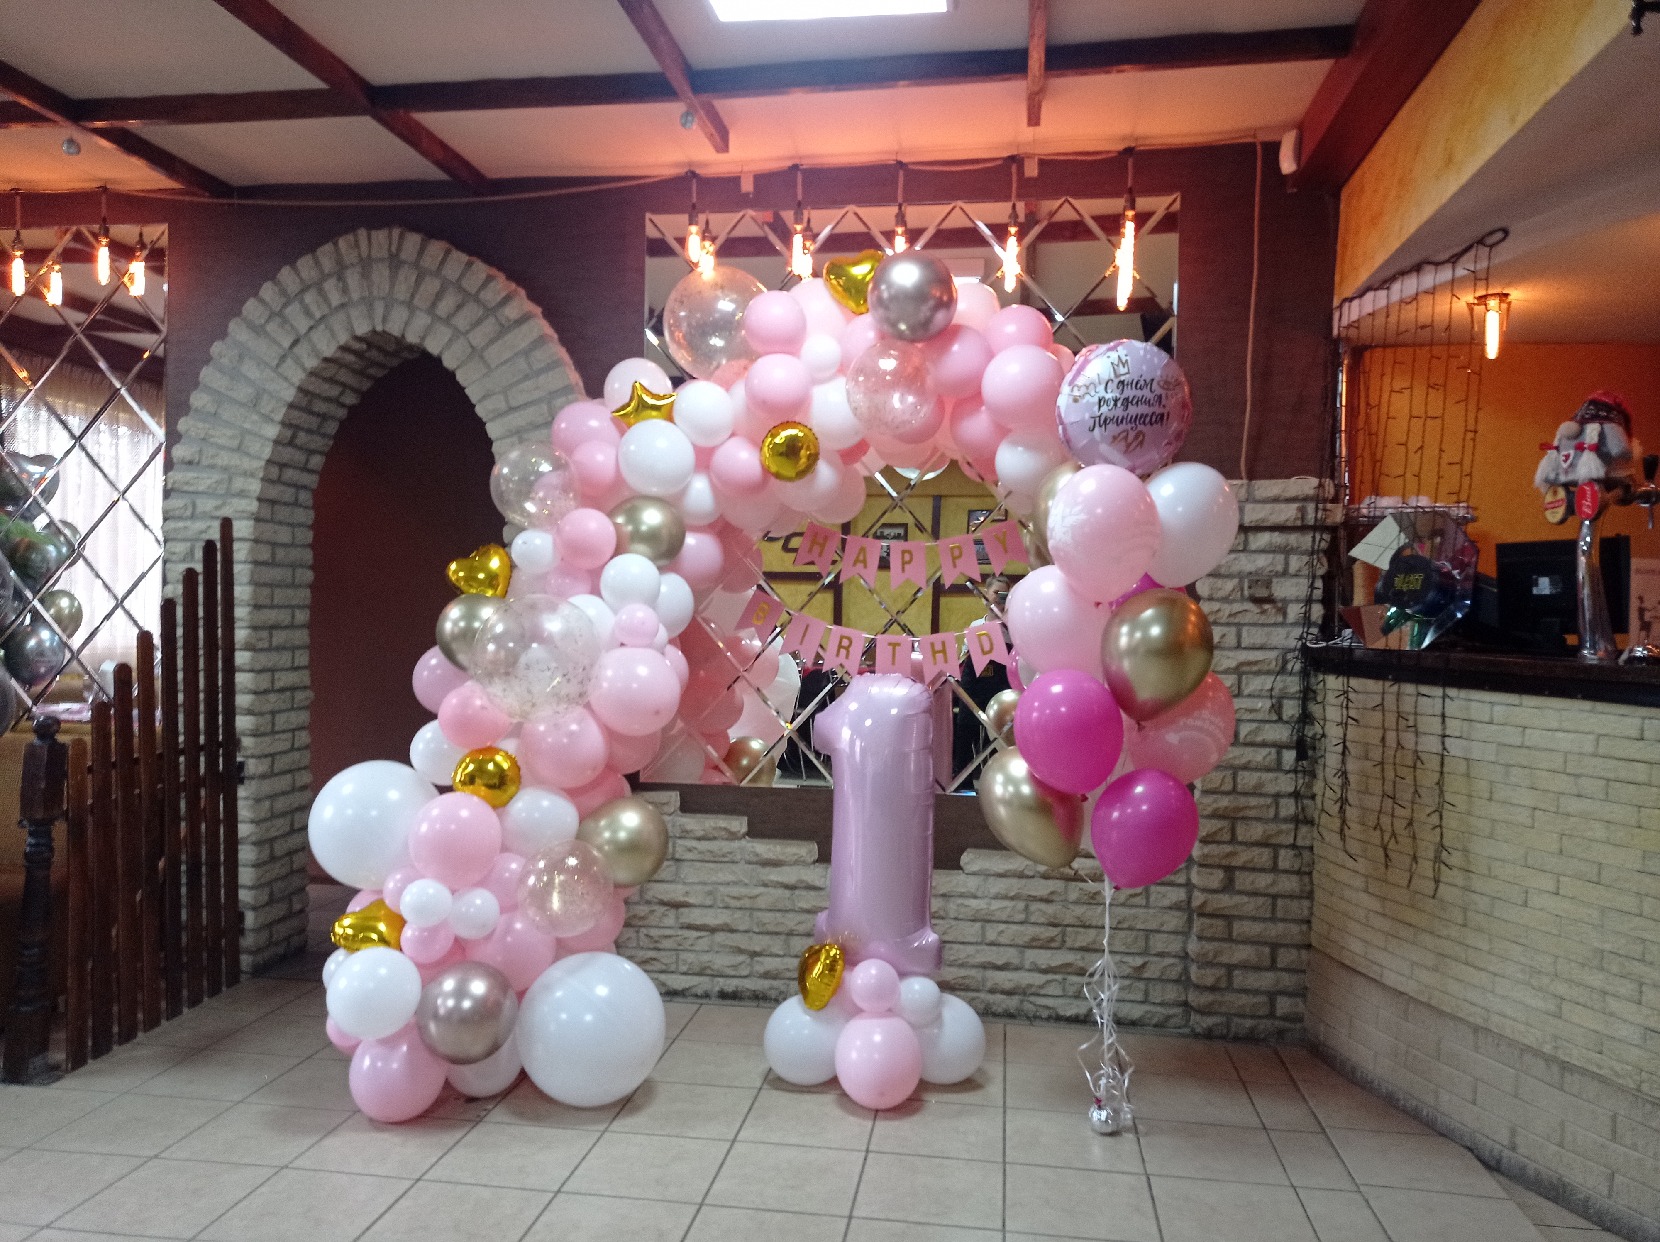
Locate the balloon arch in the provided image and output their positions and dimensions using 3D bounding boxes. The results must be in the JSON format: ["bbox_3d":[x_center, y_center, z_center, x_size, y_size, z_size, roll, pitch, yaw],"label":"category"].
[{"bbox_3d":[-0.166,0.099,3.659,2.416,2.336,0.958,2,1,8],"label":"balloon arch"}]

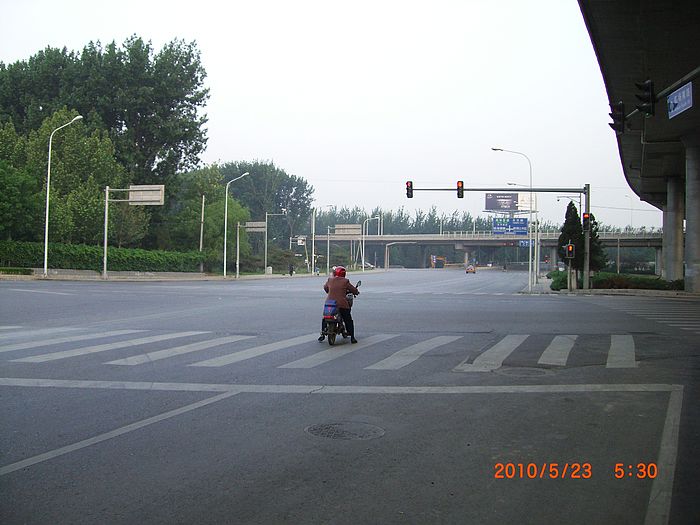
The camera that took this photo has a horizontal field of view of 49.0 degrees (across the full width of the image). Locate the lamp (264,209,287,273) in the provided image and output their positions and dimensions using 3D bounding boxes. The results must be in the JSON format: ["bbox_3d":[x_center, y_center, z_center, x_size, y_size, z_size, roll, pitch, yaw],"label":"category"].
[{"bbox_3d":[-7.752,-2.084,80.704,2.350,7.050,0.350,1,0,16],"label":"lamp"}]

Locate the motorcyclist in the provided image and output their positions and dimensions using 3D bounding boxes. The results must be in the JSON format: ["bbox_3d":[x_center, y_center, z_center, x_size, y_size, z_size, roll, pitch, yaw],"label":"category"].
[{"bbox_3d":[-0.212,0.860,15.550,0.720,1.530,1.550,1,0,13],"label":"motorcyclist"}]

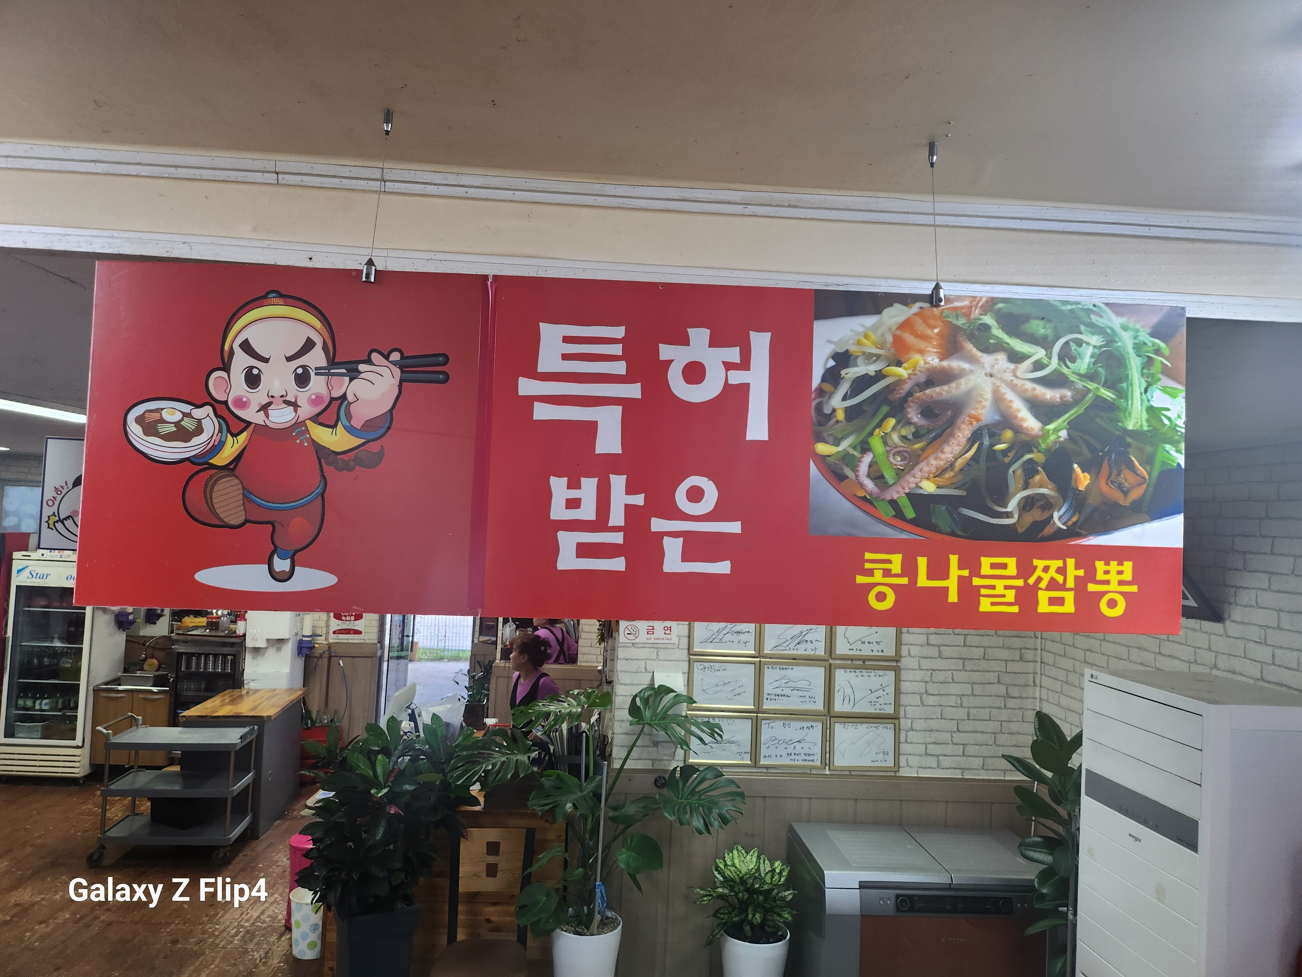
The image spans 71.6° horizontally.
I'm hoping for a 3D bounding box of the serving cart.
[{"bbox_3d":[-3.088,1.948,5.862,0.875,0.875,0.450,3,-2,-7],"label":"serving cart"}]

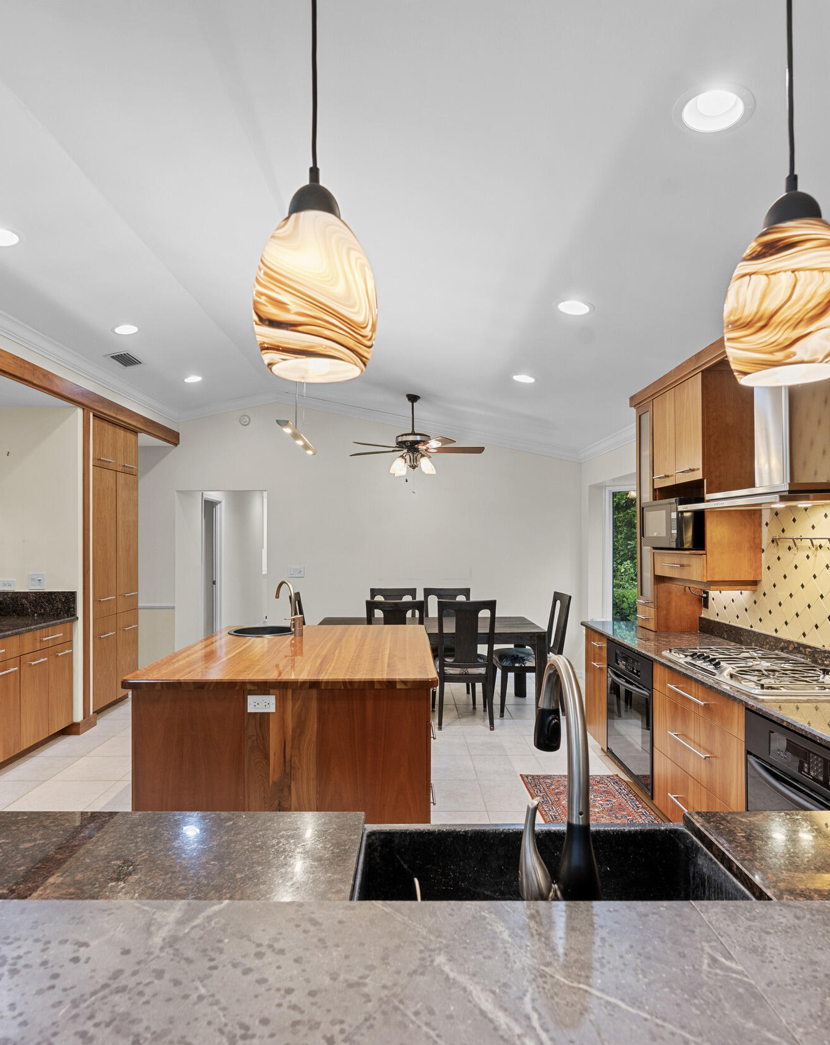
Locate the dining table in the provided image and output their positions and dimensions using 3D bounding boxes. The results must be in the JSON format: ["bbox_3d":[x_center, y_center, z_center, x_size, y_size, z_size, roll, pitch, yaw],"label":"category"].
[{"bbox_3d":[0.105,1.282,5.420,1.920,0.750,0.930,0,-1,0],"label":"dining table"}]

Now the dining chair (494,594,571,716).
[{"bbox_3d":[1.048,1.169,5.488,0.640,1.040,0.500,0,-1,-1],"label":"dining chair"}]

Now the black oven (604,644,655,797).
[{"bbox_3d":[1.584,1.170,3.765,0.605,0.765,0.755,0,-1,-1],"label":"black oven"}]

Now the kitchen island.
[{"bbox_3d":[-0.587,1.144,3.370,1.320,0.914,1.610,0,-1,-1],"label":"kitchen island"}]

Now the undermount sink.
[{"bbox_3d":[0.256,0.799,1.149,0.760,0.235,0.510,0,-1,-1],"label":"undermount sink"}]

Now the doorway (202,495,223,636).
[{"bbox_3d":[-2.736,0.698,8.030,0.140,2.120,0.850,0,-1,-1],"label":"doorway"}]

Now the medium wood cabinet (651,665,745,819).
[{"bbox_3d":[1.550,1.087,2.760,0.590,0.760,0.890,0,-1,-1],"label":"medium wood cabinet"}]

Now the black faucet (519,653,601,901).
[{"bbox_3d":[0.195,0.404,0.880,0.105,0.420,0.260,0,-1,0],"label":"black faucet"}]

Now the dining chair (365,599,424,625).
[{"bbox_3d":[-0.159,1.159,5.118,0.475,1.040,0.600,0,-1,-1],"label":"dining chair"}]

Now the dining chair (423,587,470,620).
[{"bbox_3d":[0.320,1.149,5.700,0.470,1.030,0.600,0,-1,0],"label":"dining chair"}]

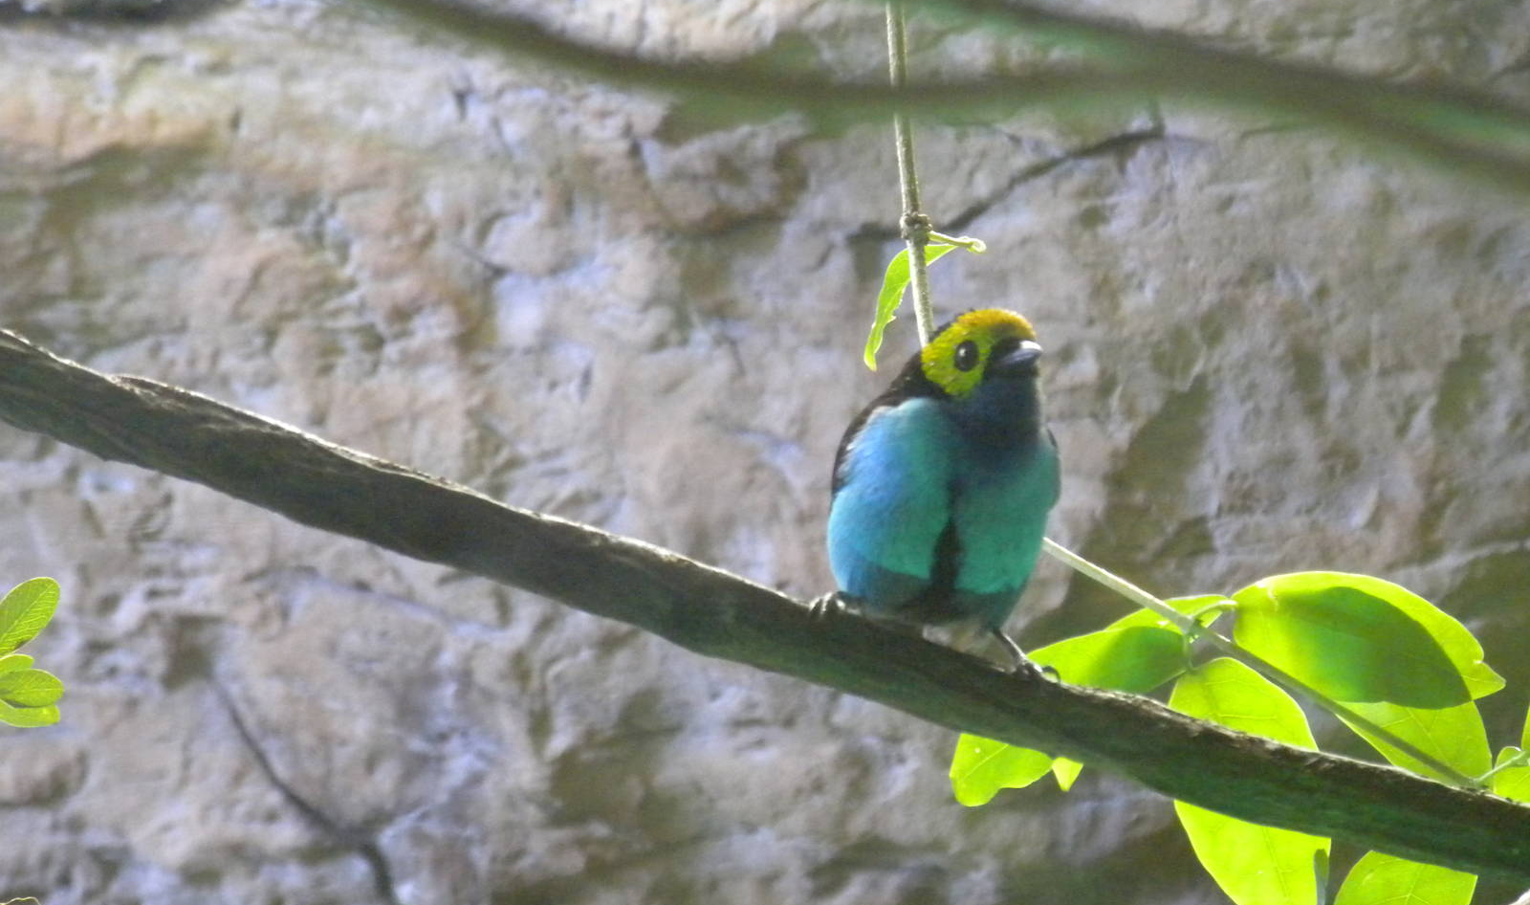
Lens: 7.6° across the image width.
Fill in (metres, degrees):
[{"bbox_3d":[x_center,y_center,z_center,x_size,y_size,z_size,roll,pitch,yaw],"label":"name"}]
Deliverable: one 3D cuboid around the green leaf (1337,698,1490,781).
[{"bbox_3d":[0.160,0.063,2.880,0.034,0.060,0.016,-37,0,0],"label":"green leaf"}]

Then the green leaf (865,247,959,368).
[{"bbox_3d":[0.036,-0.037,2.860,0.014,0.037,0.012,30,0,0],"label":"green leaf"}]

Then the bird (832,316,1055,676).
[{"bbox_3d":[0.044,0.010,2.830,0.057,0.090,0.080,1,-4,-19],"label":"bird"}]

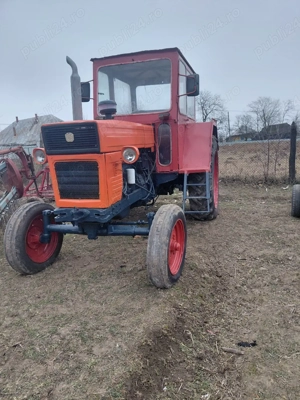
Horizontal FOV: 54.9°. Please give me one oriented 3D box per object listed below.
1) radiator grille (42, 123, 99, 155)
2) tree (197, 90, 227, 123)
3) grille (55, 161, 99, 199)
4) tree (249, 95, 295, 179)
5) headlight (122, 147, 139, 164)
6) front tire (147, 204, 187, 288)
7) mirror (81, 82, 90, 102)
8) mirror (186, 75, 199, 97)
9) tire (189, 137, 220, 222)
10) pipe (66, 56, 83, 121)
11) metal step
[{"bbox_3d":[-0.687,-0.535,2.546,0.550,0.250,0.060,1,12,17],"label":"radiator grille"},{"bbox_3d":[10.471,-14.451,50.000,5.200,9.000,5.000,-2,11,0],"label":"tree"},{"bbox_3d":[-0.657,-0.177,2.666,0.440,0.350,0.050,1,12,17],"label":"grille"},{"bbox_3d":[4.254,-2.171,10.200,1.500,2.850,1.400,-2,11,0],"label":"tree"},{"bbox_3d":[-0.173,-0.412,2.648,0.155,0.170,0.120,1,12,17],"label":"headlight"},{"bbox_3d":[0.196,0.457,2.850,0.185,0.816,0.816,2,12,21],"label":"front tire"},{"bbox_3d":[-0.943,-1.577,4.248,0.155,0.290,0.060,1,12,17],"label":"mirror"},{"bbox_3d":[0.574,-1.500,3.805,0.155,0.280,0.060,1,12,17],"label":"mirror"},{"bbox_3d":[0.989,-0.380,5.076,0.371,1.528,1.528,1,12,17],"label":"tire"},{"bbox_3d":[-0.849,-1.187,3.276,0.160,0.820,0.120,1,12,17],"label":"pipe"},{"bbox_3d":[0.671,-0.100,4.188,0.400,0.610,0.060,1,12,17],"label":"metal step"}]

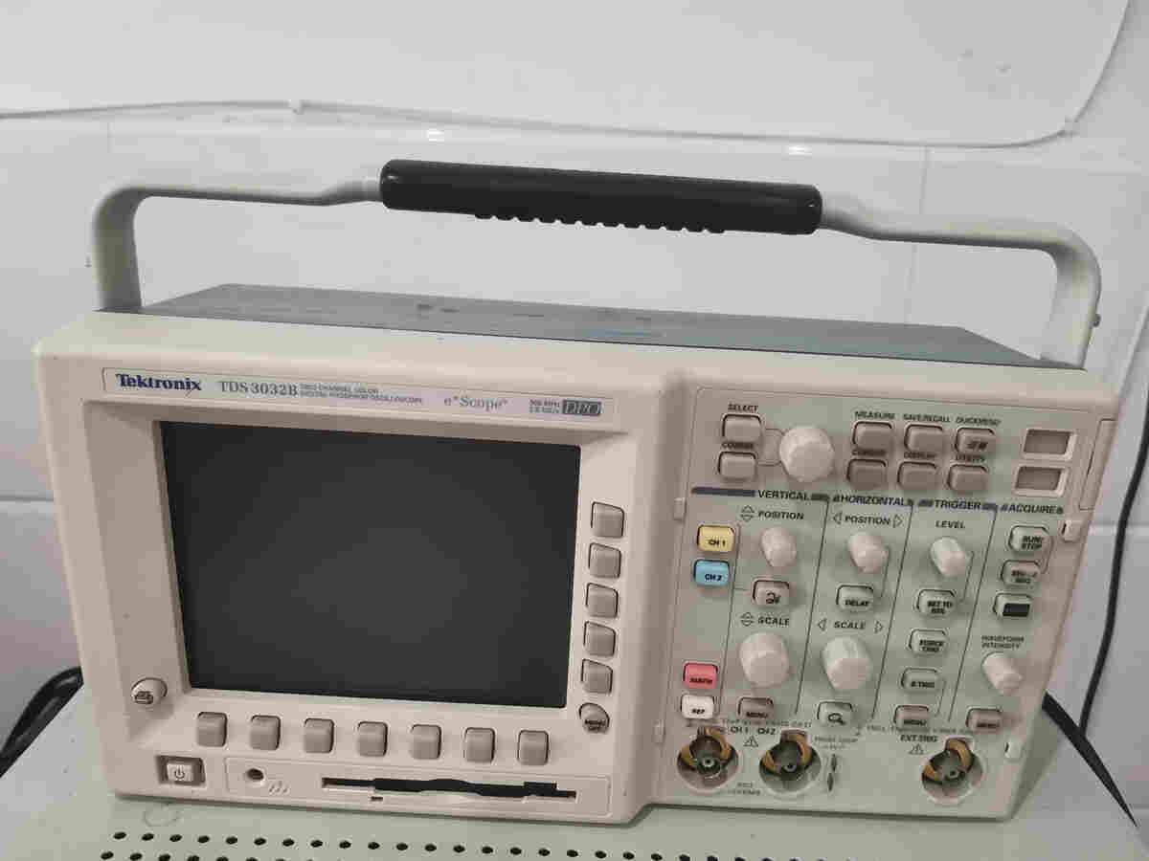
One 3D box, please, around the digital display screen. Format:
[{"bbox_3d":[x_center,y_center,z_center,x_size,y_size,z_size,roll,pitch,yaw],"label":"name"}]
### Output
[{"bbox_3d":[-0.072,0.051,0.311,0.143,0.106,0.007,3,18,0],"label":"digital display screen"}]

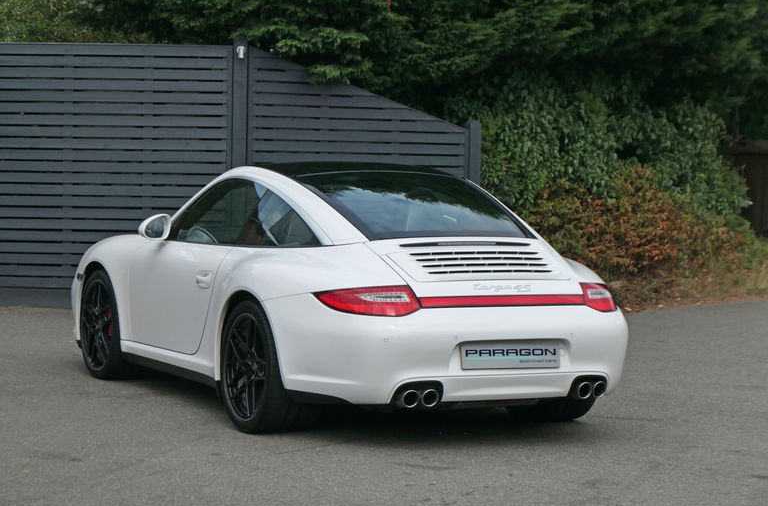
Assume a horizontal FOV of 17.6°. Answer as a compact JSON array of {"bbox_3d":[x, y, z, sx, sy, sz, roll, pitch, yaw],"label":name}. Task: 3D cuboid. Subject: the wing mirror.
[{"bbox_3d":[-1.226,-0.142,13.245,0.185,0.145,0.125,-1,4,-26],"label":"wing mirror"}]

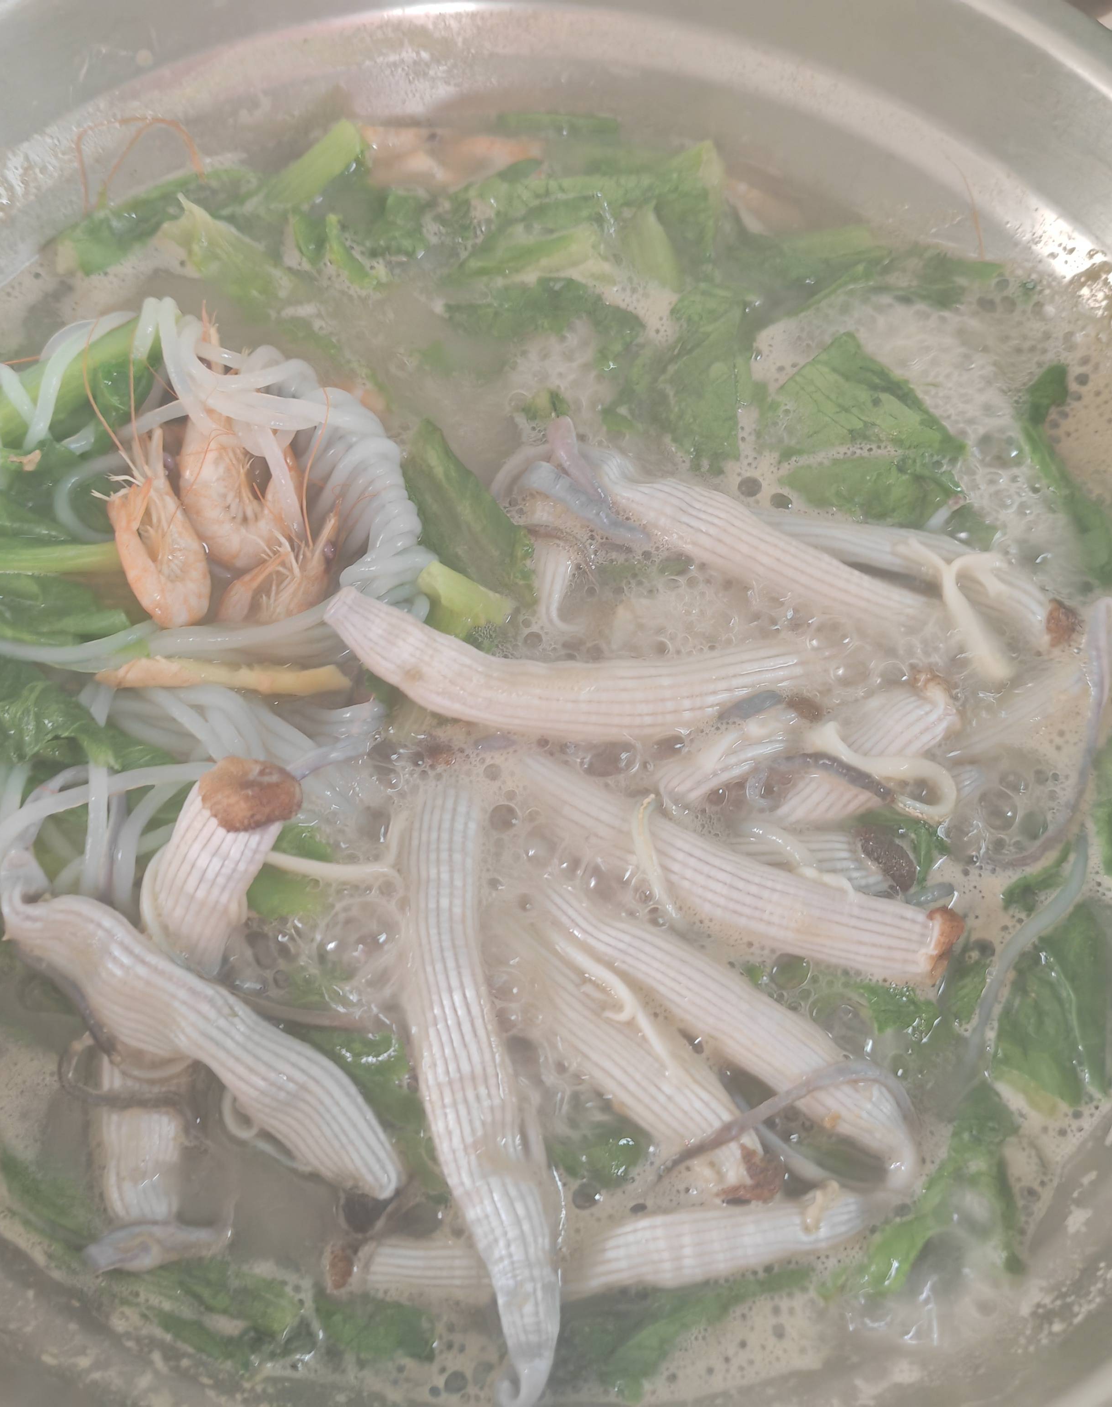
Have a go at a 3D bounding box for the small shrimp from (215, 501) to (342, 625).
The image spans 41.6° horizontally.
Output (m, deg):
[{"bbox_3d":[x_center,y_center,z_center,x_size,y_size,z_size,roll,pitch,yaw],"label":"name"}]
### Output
[{"bbox_3d":[-0.059,-0.029,0.308,0.020,0.015,0.035,25,76,5],"label":"small shrimp"}]

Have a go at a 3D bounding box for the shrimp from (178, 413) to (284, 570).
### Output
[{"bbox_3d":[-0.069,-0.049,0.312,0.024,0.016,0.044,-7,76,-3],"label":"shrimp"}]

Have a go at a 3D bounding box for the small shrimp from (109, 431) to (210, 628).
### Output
[{"bbox_3d":[-0.083,-0.036,0.306,0.020,0.014,0.042,-7,76,-3],"label":"small shrimp"}]

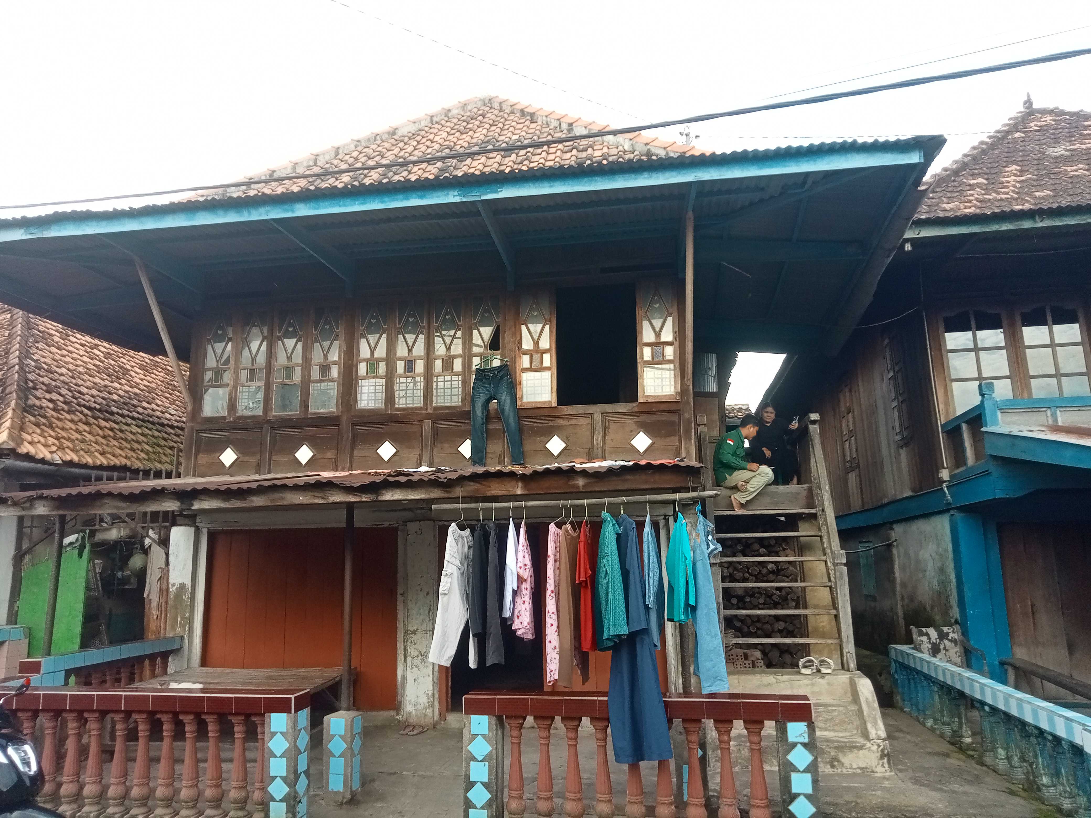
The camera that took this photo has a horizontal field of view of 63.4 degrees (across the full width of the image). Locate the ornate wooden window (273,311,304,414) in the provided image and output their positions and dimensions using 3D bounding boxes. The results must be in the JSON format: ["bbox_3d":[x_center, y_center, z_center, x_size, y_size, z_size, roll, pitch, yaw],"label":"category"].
[{"bbox_3d":[-2.965,-0.541,10.181,0.375,1.240,0.060,-3,-11,10],"label":"ornate wooden window"}]

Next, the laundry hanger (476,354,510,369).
[{"bbox_3d":[-0.531,-0.501,8.937,0.370,0.180,0.030,-2,-9,11],"label":"laundry hanger"}]

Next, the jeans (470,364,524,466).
[{"bbox_3d":[-0.522,0.069,9.483,0.570,1.060,0.140,-3,-11,10],"label":"jeans"}]

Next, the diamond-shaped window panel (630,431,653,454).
[{"bbox_3d":[0.945,0.326,8.654,0.230,0.230,0.030,-2,-9,11],"label":"diamond-shaped window panel"}]

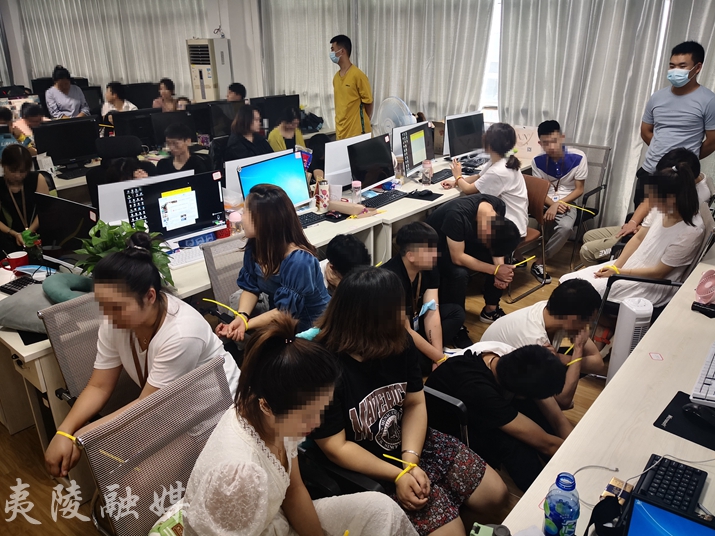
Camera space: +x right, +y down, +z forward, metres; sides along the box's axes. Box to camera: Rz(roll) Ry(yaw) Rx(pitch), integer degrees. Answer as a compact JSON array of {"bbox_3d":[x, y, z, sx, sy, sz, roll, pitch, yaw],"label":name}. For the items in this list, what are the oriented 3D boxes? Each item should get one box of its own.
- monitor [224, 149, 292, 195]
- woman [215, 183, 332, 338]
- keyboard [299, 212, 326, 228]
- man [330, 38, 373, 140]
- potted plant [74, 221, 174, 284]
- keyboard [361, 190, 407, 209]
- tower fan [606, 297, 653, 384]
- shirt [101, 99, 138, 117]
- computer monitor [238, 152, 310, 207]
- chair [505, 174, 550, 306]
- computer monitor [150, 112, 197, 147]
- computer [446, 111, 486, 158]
[{"bbox_3d":[-0.597,-0.506,3.502,0.180,0.410,0.540,17,28,38],"label":"monitor"},{"bbox_3d":[-0.316,0.257,2.437,0.500,1.250,0.700,13,26,32],"label":"woman"},{"bbox_3d":[-0.379,-0.269,3.438,0.150,0.030,0.440,15,27,35],"label":"keyboard"},{"bbox_3d":[-0.052,-1.376,5.600,0.500,1.760,0.340,18,29,37],"label":"man"},{"bbox_3d":[-1.013,-0.073,2.403,0.370,0.320,0.380,18,29,37],"label":"potted plant"},{"bbox_3d":[0.198,-0.491,3.946,0.150,0.028,0.440,13,25,32],"label":"keyboard"},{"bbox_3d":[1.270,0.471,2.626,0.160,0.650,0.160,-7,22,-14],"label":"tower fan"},{"bbox_3d":[-2.628,-1.565,6.205,0.460,0.560,0.300,-9,24,-20],"label":"shirt"},{"bbox_3d":[-0.469,-0.476,3.394,0.180,0.410,0.540,13,26,33],"label":"computer monitor"},{"bbox_3d":[1.119,-0.237,4.213,0.530,0.820,0.470,-17,27,-34],"label":"chair"},{"bbox_3d":[-1.969,-1.459,5.986,0.180,0.420,0.520,17,28,38],"label":"computer monitor"},{"bbox_3d":[0.951,-1.083,4.833,0.180,0.410,0.540,17,28,38],"label":"computer"}]

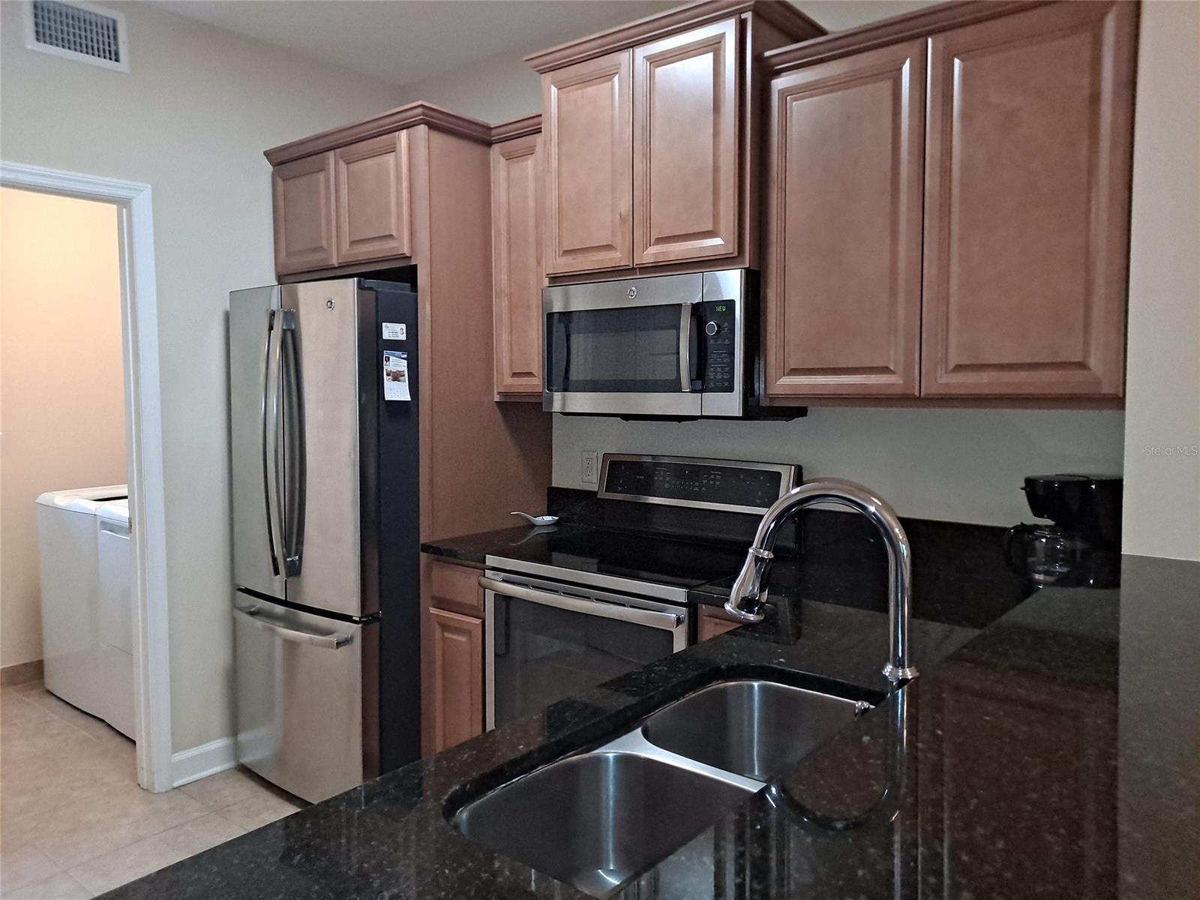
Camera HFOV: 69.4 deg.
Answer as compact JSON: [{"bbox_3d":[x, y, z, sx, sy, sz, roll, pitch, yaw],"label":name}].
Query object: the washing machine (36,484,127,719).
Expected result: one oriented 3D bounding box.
[{"bbox_3d":[-2.183,0.639,4.225,0.680,1.020,0.690,3,5,38],"label":"washing machine"}]

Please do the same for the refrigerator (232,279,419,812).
[{"bbox_3d":[-0.842,0.311,3.352,0.752,1.785,0.820,3,5,38],"label":"refrigerator"}]

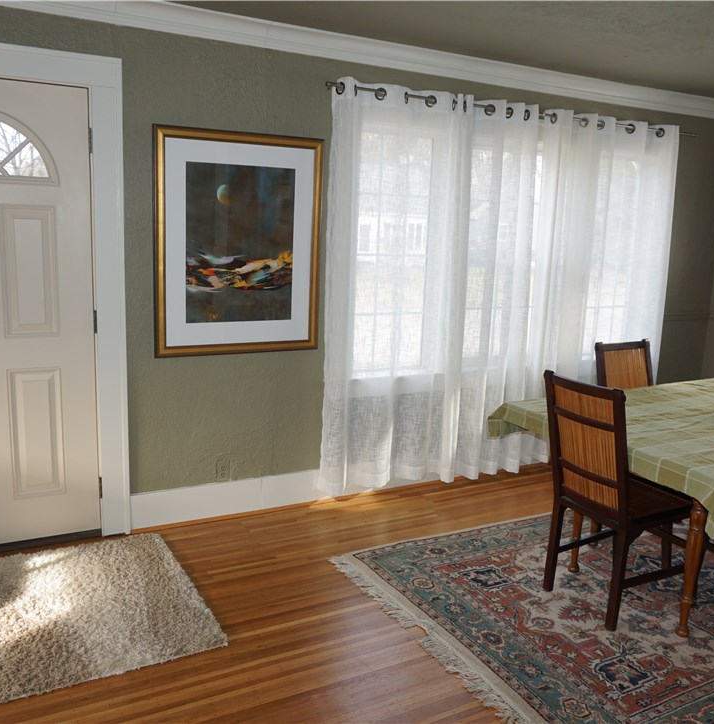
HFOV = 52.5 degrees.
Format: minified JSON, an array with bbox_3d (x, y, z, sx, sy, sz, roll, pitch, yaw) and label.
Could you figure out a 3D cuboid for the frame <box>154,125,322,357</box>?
[{"bbox_3d":[-0.563,-0.567,3.540,0.846,1.061,0.030,-4,13,-28],"label":"frame"}]

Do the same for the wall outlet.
[{"bbox_3d":[-0.686,0.565,3.733,0.071,0.114,0.010,-4,13,-28],"label":"wall outlet"}]

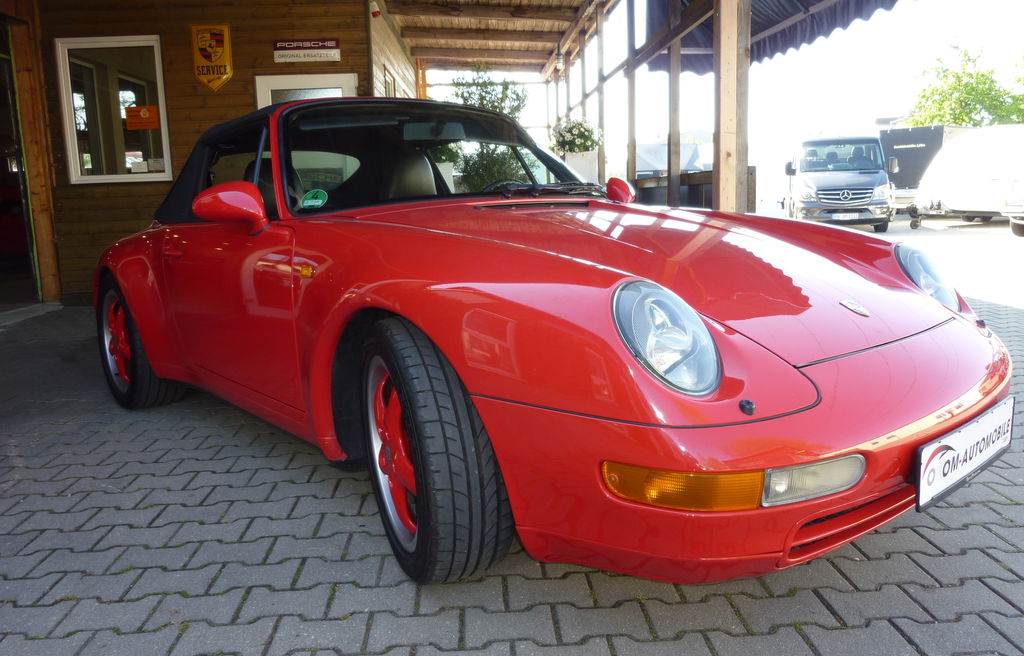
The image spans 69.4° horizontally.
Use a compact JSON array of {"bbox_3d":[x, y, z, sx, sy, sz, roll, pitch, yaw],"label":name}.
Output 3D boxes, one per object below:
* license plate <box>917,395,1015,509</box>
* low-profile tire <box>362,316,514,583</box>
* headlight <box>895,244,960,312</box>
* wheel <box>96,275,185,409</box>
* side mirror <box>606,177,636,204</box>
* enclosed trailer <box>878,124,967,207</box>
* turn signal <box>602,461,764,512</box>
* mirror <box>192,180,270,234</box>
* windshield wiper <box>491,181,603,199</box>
[{"bbox_3d":[0.946,0.244,1.524,0.530,0.120,0.025,-10,11,-40],"label":"license plate"},{"bbox_3d":[-0.203,0.285,1.790,0.215,0.635,0.635,-6,10,-22],"label":"low-profile tire"},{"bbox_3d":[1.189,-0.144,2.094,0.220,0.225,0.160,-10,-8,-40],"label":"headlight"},{"bbox_3d":[-1.712,0.048,3.472,0.260,0.636,0.636,-10,12,-40],"label":"wheel"},{"bbox_3d":[0.468,-0.575,3.251,0.210,0.155,0.140,-10,12,-40],"label":"side mirror"},{"bbox_3d":[13.000,-4.634,22.600,4.500,2.800,1.950,-7,11,-31],"label":"enclosed trailer"},{"bbox_3d":[0.290,0.264,1.254,0.275,0.088,0.075,-1,10,3],"label":"turn signal"},{"bbox_3d":[-0.823,-0.352,2.153,0.210,0.155,0.140,-10,12,-40],"label":"mirror"},{"bbox_3d":[0.156,-0.508,2.713,0.100,0.070,0.700,5,11,33],"label":"windshield wiper"}]

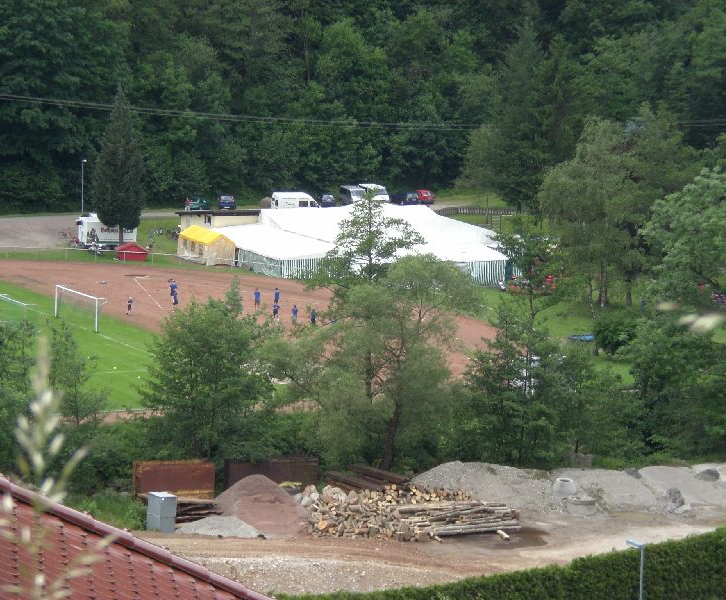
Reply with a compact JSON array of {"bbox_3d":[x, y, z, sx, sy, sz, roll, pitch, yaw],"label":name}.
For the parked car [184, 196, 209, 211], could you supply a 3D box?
[{"bbox_3d":[-17.583,-10.361,281.903,1.680,1.420,4.000,4,8,15],"label":"parked car"}]

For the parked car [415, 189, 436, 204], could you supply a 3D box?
[{"bbox_3d":[6.518,-11.682,297.400,1.680,1.470,3.950,-3,9,-32],"label":"parked car"}]

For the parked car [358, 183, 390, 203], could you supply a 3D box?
[{"bbox_3d":[1.370,-11.539,292.859,1.950,2.070,4.900,0,8,-15],"label":"parked car"}]

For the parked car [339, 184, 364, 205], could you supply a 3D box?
[{"bbox_3d":[-0.970,-11.013,280.774,1.880,2.000,4.700,-2,9,-18],"label":"parked car"}]

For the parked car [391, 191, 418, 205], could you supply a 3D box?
[{"bbox_3d":[4.402,-10.994,283.002,1.720,1.460,4.200,-2,9,-20],"label":"parked car"}]

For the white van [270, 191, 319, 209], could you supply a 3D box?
[{"bbox_3d":[-6.825,-10.293,280.333,5.300,2.450,2.000,-1,8,-20],"label":"white van"}]

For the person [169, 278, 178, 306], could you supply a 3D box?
[{"bbox_3d":[-15.062,-0.578,210.037,0.520,1.780,0.360,0,8,-17],"label":"person"}]

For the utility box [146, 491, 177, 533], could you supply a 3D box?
[{"bbox_3d":[-9.999,10.629,131.623,0.940,1.800,1.159,-3,9,-33],"label":"utility box"}]

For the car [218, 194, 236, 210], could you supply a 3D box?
[{"bbox_3d":[-14.201,-10.431,276.768,1.680,1.480,4.000,0,9,-3],"label":"car"}]

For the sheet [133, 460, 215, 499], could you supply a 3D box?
[{"bbox_3d":[-10.108,9.675,141.347,4.350,2.050,0.200,2,9,6],"label":"sheet"}]

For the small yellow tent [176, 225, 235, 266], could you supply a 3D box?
[{"bbox_3d":[-13.979,-4.879,235.795,2.800,2.750,6.800,-3,9,-22],"label":"small yellow tent"}]

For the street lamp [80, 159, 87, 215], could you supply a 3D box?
[{"bbox_3d":[-28.906,-11.771,273.758,0.250,5.650,0.720,-5,10,-40],"label":"street lamp"}]

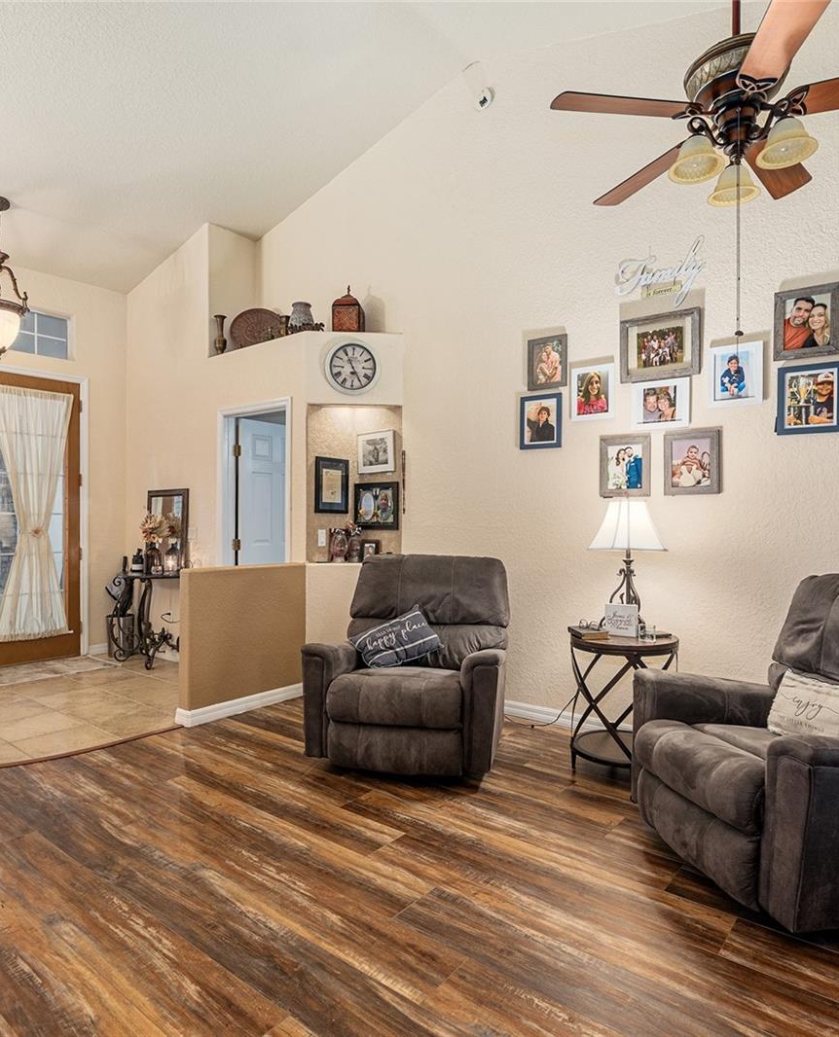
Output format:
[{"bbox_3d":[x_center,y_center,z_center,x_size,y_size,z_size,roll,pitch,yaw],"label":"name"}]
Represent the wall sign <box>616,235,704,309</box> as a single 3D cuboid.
[{"bbox_3d":[1.278,-1.272,3.239,0.455,0.345,0.020,0,0,37],"label":"wall sign"}]

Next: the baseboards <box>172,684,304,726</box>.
[{"bbox_3d":[-1.120,1.179,3.920,0.130,0.093,0.890,0,0,39],"label":"baseboards"}]

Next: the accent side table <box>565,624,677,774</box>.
[{"bbox_3d":[1.003,0.901,2.970,0.530,0.648,0.530,0,0,37],"label":"accent side table"}]

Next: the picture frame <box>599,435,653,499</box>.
[{"bbox_3d":[1.138,-0.289,3.341,0.279,0.344,0.030,0,0,37],"label":"picture frame"}]

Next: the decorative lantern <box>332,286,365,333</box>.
[{"bbox_3d":[-0.519,-1.505,4.410,0.200,0.370,0.200,0,0,6],"label":"decorative lantern"}]

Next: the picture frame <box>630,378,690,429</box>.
[{"bbox_3d":[1.269,-0.605,3.195,0.297,0.248,0.030,0,0,37],"label":"picture frame"}]

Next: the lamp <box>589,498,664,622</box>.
[{"bbox_3d":[1.045,0.235,3.060,0.375,0.685,0.375,0,0,37],"label":"lamp"}]

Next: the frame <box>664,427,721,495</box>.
[{"bbox_3d":[1.412,-0.290,3.133,0.267,0.335,0.030,0,0,37],"label":"frame"}]

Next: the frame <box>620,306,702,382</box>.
[{"bbox_3d":[1.281,-0.910,3.232,0.406,0.348,0.030,0,0,37],"label":"frame"}]

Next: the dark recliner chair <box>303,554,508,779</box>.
[{"bbox_3d":[-0.016,0.725,3.378,0.920,1.010,0.970,0,0,13],"label":"dark recliner chair"}]

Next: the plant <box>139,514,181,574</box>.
[{"bbox_3d":[-2.202,0.211,5.120,0.270,0.520,0.250,0,0,37],"label":"plant"}]

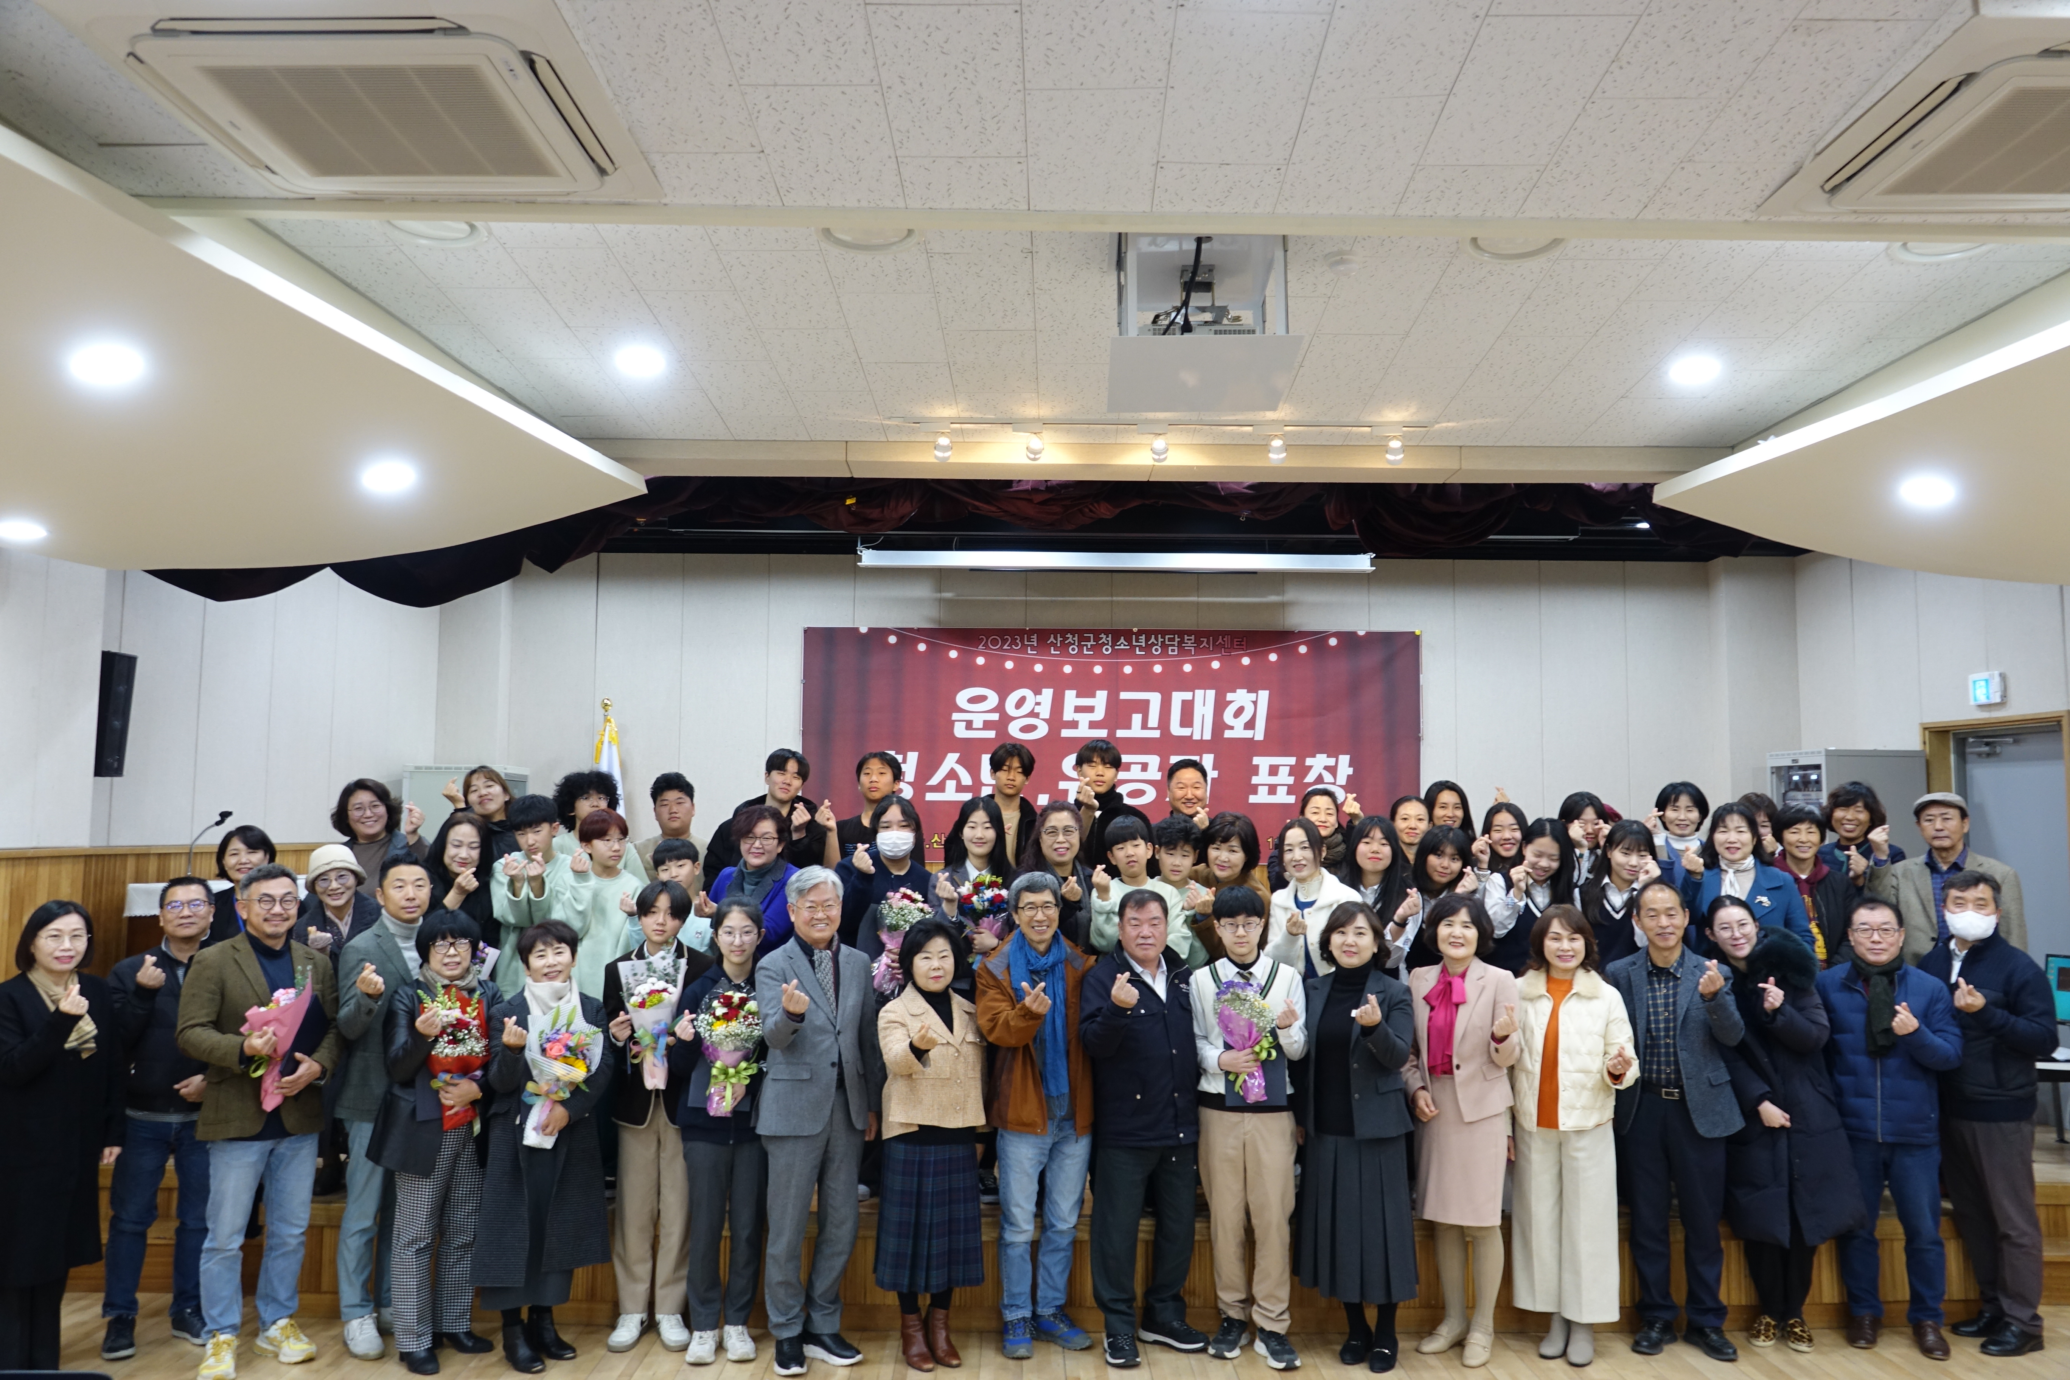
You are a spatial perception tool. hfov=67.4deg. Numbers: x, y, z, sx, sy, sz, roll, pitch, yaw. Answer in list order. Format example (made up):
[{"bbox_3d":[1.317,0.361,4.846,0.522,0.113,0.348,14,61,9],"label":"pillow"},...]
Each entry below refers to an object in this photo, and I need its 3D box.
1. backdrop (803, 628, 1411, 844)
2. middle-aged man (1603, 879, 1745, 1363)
[{"bbox_3d":[0.543,0.394,10.912,4.357,1.637,0.030,0,-5,0],"label":"backdrop"},{"bbox_3d":[2.359,1.572,5.755,0.500,1.720,0.380,-1,-5,15],"label":"middle-aged man"}]

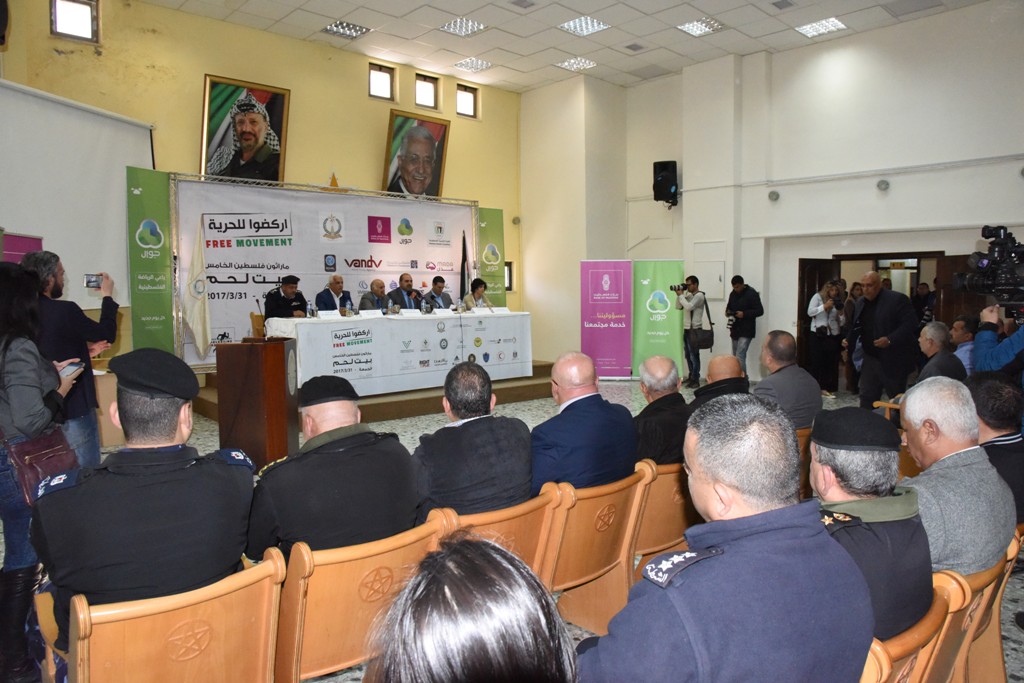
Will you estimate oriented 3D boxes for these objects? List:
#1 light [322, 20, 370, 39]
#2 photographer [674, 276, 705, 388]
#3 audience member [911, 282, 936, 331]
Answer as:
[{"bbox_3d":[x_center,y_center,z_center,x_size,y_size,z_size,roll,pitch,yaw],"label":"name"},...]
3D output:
[{"bbox_3d":[-2.332,-4.402,9.647,0.580,0.070,0.580,-5,7,-43],"label":"light"},{"bbox_3d":[2.750,-0.160,10.600,0.580,1.720,0.500,-2,5,-16],"label":"photographer"},{"bbox_3d":[5.850,-0.042,9.700,0.380,1.600,0.500,-5,7,-43],"label":"audience member"}]

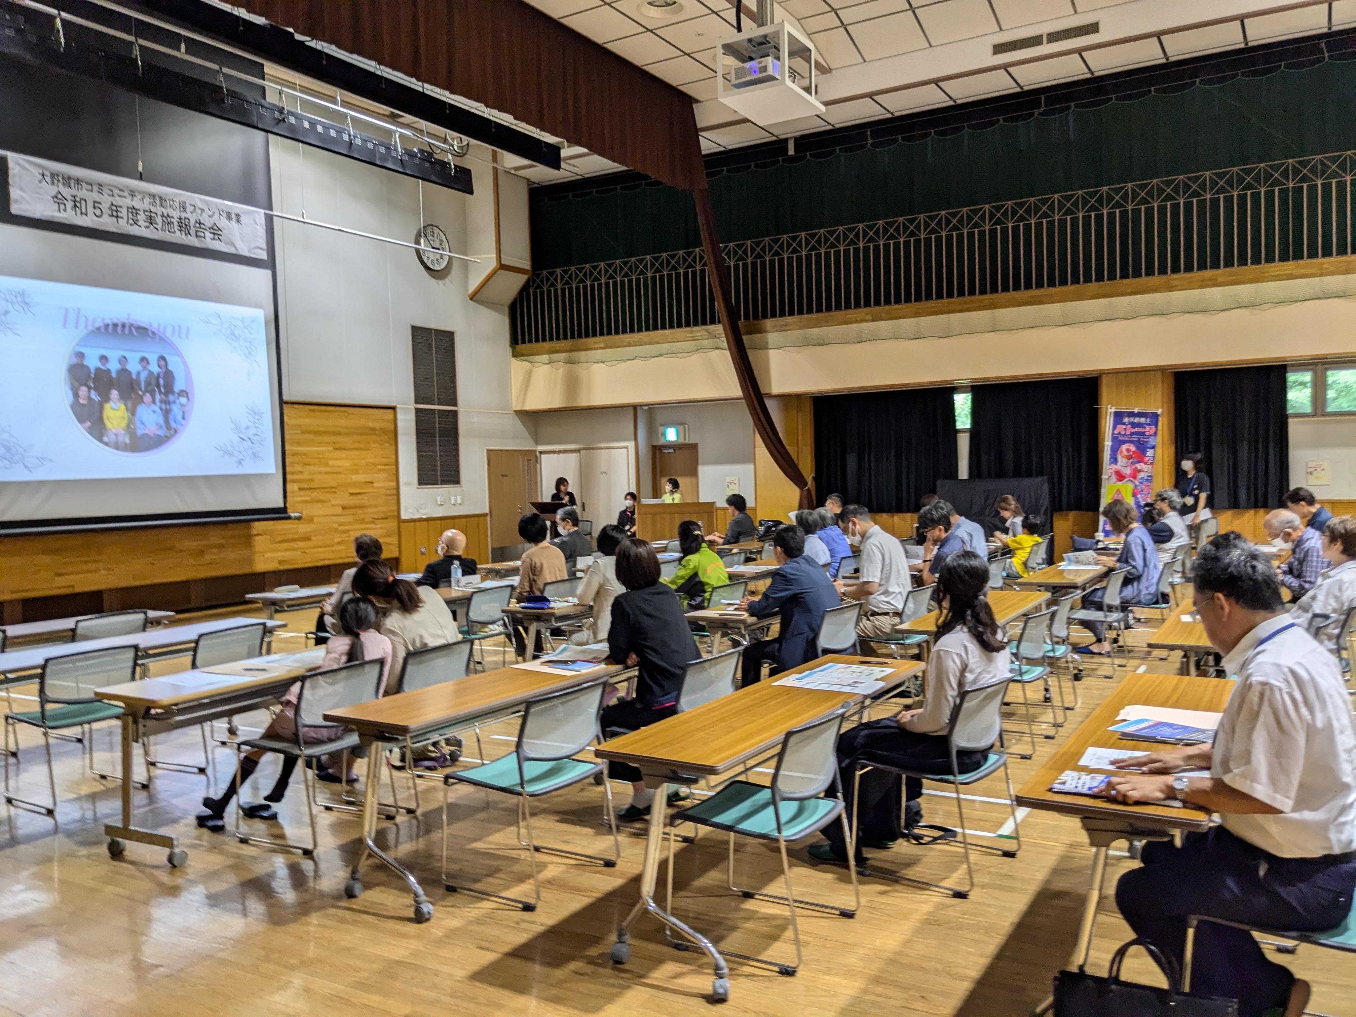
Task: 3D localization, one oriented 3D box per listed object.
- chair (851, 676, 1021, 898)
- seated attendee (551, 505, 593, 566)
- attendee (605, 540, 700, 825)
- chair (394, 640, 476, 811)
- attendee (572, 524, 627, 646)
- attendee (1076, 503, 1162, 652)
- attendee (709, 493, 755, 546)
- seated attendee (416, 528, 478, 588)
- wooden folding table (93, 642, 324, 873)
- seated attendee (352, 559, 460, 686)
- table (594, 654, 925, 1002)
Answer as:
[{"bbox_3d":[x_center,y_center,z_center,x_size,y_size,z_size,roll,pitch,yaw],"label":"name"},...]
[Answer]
[{"bbox_3d":[1.007,1.009,4.063,0.490,0.760,0.490,0,3,37],"label":"chair"},{"bbox_3d":[-1.044,0.585,10.160,0.700,1.240,0.500,0,3,32],"label":"seated attendee"},{"bbox_3d":[-0.090,0.762,4.808,0.600,1.260,0.500,0,3,32],"label":"attendee"},{"bbox_3d":[-1.309,1.022,5.177,0.520,0.770,0.500,0,3,32],"label":"chair"},{"bbox_3d":[-0.496,0.720,6.641,0.700,1.240,0.500,0,2,31],"label":"attendee"},{"bbox_3d":[3.503,0.546,8.364,0.640,1.240,0.500,0,3,32],"label":"attendee"},{"bbox_3d":[0.637,0.443,12.644,0.720,1.250,0.500,0,3,32],"label":"attendee"},{"bbox_3d":[-1.990,0.731,8.703,0.700,1.150,0.520,0,2,32],"label":"seated attendee"},{"bbox_3d":[-1.780,1.080,5.116,0.460,0.700,1.800,0,2,31],"label":"wooden folding table"},{"bbox_3d":[-1.497,0.831,5.269,0.820,1.170,0.520,0,2,32],"label":"seated attendee"},{"bbox_3d":[0.417,1.060,3.961,0.460,0.700,1.800,0,2,32],"label":"table"}]

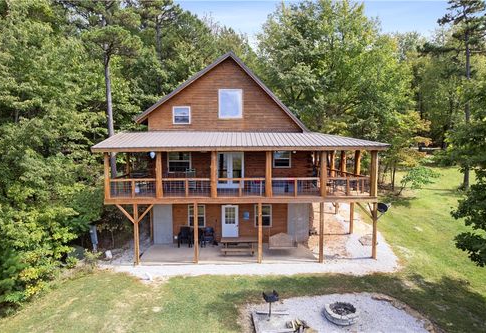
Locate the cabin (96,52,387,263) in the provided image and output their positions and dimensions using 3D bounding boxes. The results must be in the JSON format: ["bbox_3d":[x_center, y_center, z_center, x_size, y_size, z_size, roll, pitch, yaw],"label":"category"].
[{"bbox_3d":[-0.146,-1.033,19.848,13.200,10.500,12.650,0,3,-1],"label":"cabin"}]

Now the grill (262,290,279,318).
[{"bbox_3d":[0.867,4.389,9.714,0.490,0.970,0.420,0,3,-1],"label":"grill"}]

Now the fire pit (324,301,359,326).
[{"bbox_3d":[3.218,4.756,9.897,1.090,0.200,1.090,0,3,-1],"label":"fire pit"}]

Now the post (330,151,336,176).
[{"bbox_3d":[5.984,-0.007,20.305,0.260,2.150,0.260,0,3,-1],"label":"post"}]

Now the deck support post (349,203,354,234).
[{"bbox_3d":[6.118,2.668,17.198,0.160,2.410,0.160,0,3,-1],"label":"deck support post"}]

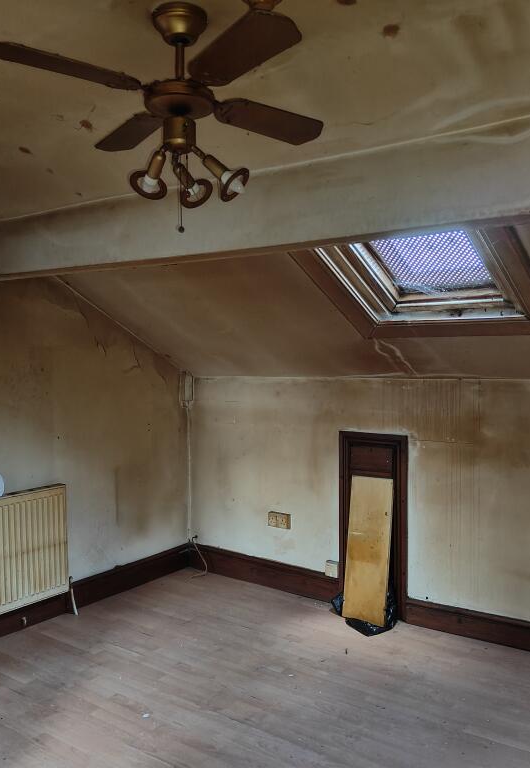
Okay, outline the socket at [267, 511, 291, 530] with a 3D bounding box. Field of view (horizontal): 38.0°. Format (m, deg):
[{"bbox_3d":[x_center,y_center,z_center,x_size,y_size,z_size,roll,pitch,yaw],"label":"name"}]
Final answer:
[{"bbox_3d":[0.093,0.835,4.703,0.147,0.087,0.032,1,4,39],"label":"socket"}]

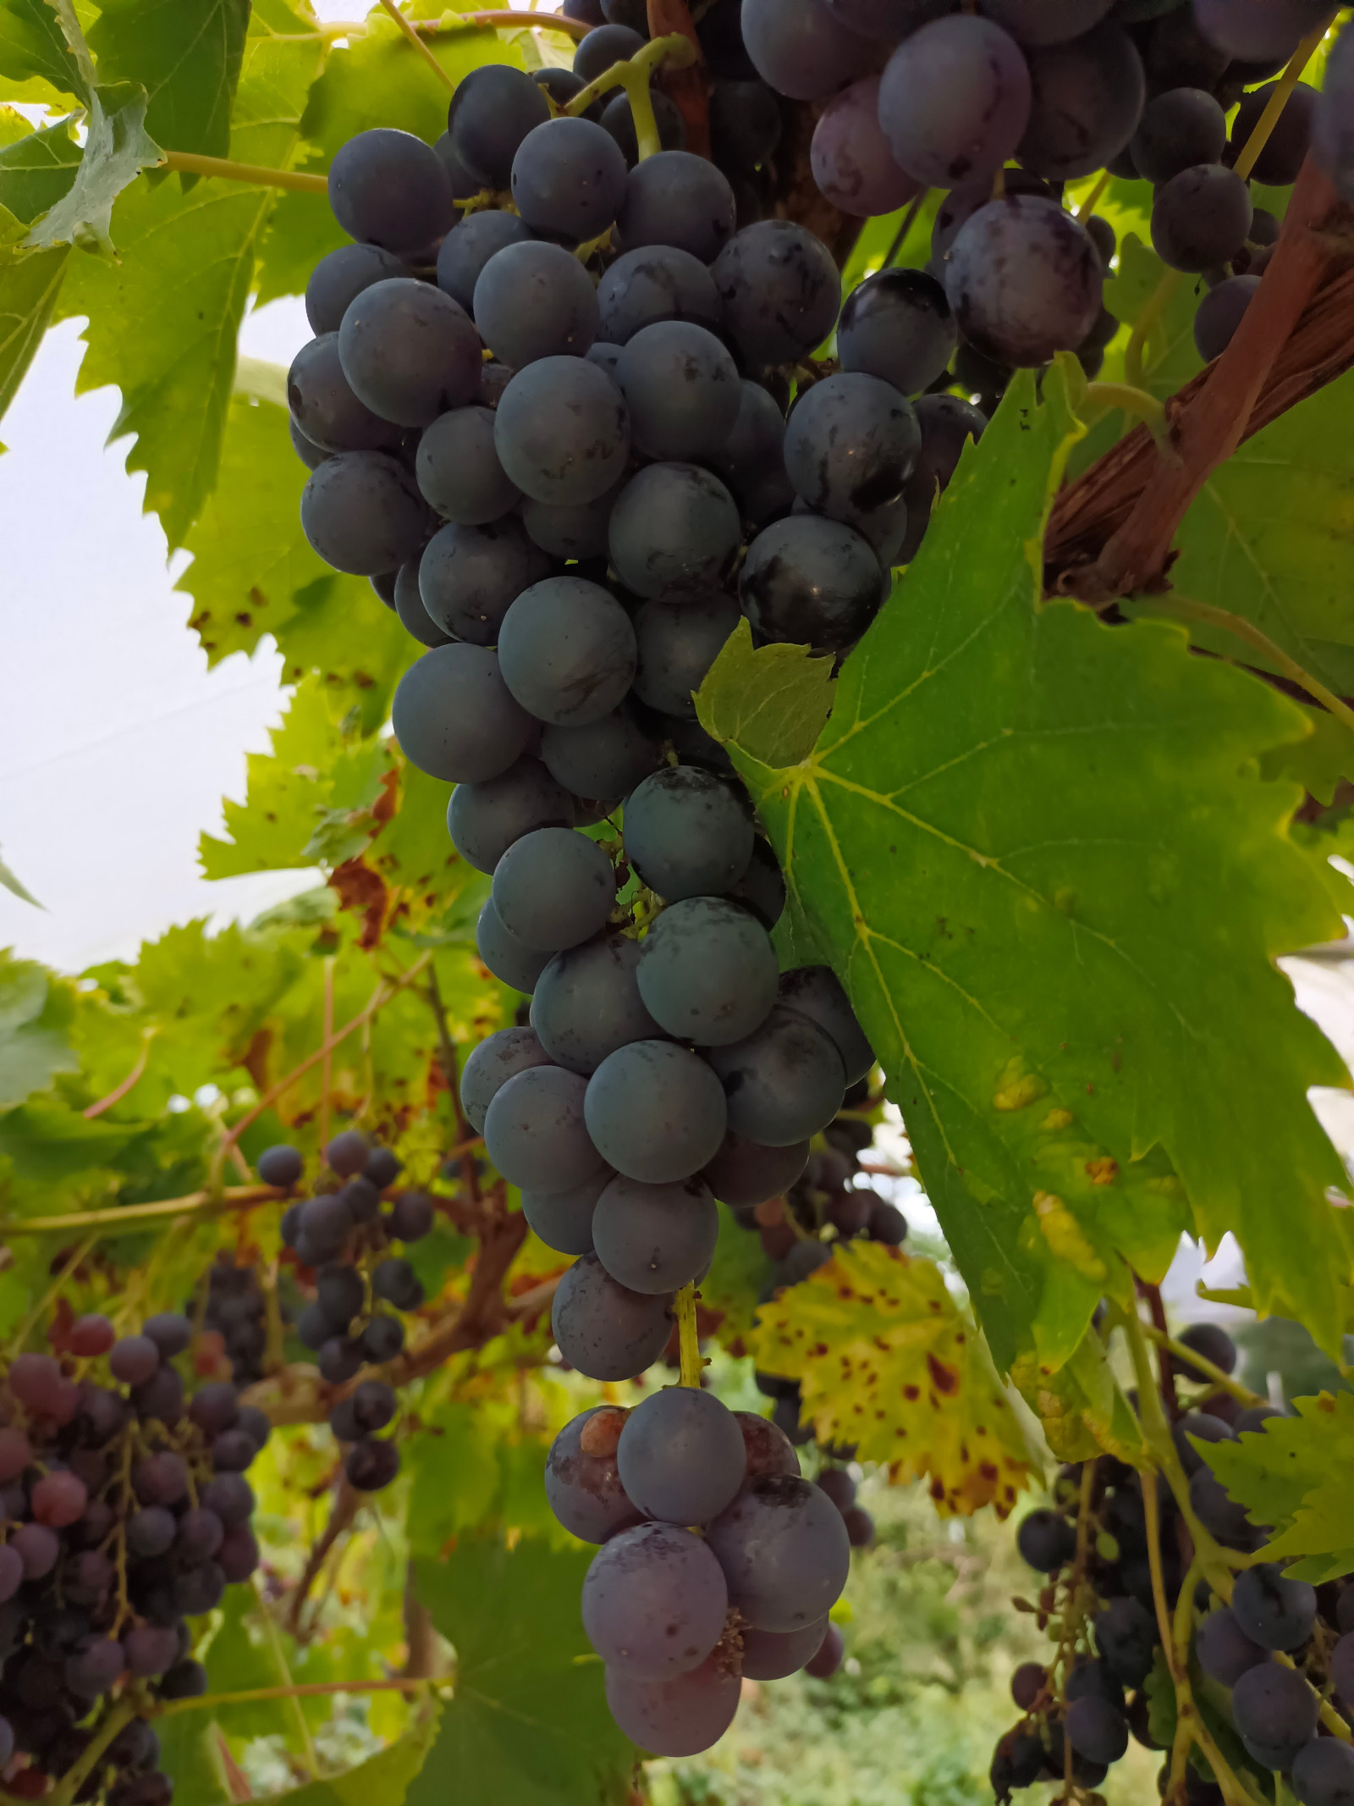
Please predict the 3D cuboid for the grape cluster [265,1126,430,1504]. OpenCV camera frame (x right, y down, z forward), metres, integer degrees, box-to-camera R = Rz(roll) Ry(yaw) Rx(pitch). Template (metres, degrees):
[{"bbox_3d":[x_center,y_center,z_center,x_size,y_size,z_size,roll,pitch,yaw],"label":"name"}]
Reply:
[{"bbox_3d":[-0.122,0.154,0.489,0.062,0.129,0.058,5,-15,-13],"label":"grape cluster"}]

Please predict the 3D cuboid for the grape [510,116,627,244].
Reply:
[{"bbox_3d":[-0.019,-0.129,0.232,0.021,0.021,0.021,0,-16,0],"label":"grape"}]

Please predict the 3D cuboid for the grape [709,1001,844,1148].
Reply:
[{"bbox_3d":[0.015,0.026,0.199,0.021,0.022,0.021,0,-16,0],"label":"grape"}]

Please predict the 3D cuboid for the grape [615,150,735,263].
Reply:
[{"bbox_3d":[0.000,-0.125,0.234,0.021,0.022,0.021,0,-18,0],"label":"grape"}]

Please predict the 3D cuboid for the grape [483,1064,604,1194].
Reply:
[{"bbox_3d":[-0.019,0.034,0.196,0.019,0.019,0.019,3,-15,-5],"label":"grape"}]

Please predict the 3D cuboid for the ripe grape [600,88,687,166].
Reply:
[{"bbox_3d":[-0.006,-0.145,0.245,0.017,0.017,0.017,2,-15,-3],"label":"ripe grape"}]

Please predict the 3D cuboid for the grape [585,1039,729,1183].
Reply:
[{"bbox_3d":[-0.003,0.031,0.196,0.021,0.022,0.021,0,-18,0],"label":"grape"}]

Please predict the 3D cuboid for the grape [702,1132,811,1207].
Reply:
[{"bbox_3d":[0.011,0.039,0.211,0.021,0.021,0.021,0,-16,0],"label":"grape"}]

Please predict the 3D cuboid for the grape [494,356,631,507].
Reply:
[{"bbox_3d":[-0.017,-0.070,0.194,0.020,0.021,0.020,3,-15,-6],"label":"grape"}]

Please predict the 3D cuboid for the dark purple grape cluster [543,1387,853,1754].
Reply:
[{"bbox_3d":[0.002,0.107,0.208,0.048,0.056,0.051,0,-18,0],"label":"dark purple grape cluster"}]

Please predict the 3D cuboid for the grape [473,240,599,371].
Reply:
[{"bbox_3d":[-0.024,-0.102,0.221,0.021,0.022,0.021,0,-18,0],"label":"grape"}]

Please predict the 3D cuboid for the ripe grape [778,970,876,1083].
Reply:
[{"bbox_3d":[0.021,0.021,0.210,0.021,0.022,0.021,0,-18,0],"label":"ripe grape"}]

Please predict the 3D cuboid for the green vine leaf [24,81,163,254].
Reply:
[{"bbox_3d":[-0.118,-0.149,0.265,0.029,0.034,0.017,7,-17,-23],"label":"green vine leaf"}]

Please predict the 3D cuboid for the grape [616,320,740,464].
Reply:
[{"bbox_3d":[0.001,-0.086,0.218,0.021,0.022,0.021,0,-18,0],"label":"grape"}]

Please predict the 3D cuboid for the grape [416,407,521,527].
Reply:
[{"bbox_3d":[-0.035,-0.074,0.221,0.019,0.019,0.019,0,-18,0],"label":"grape"}]

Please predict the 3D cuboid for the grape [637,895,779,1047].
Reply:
[{"bbox_3d":[0.005,0.010,0.195,0.021,0.022,0.021,0,-16,0],"label":"grape"}]

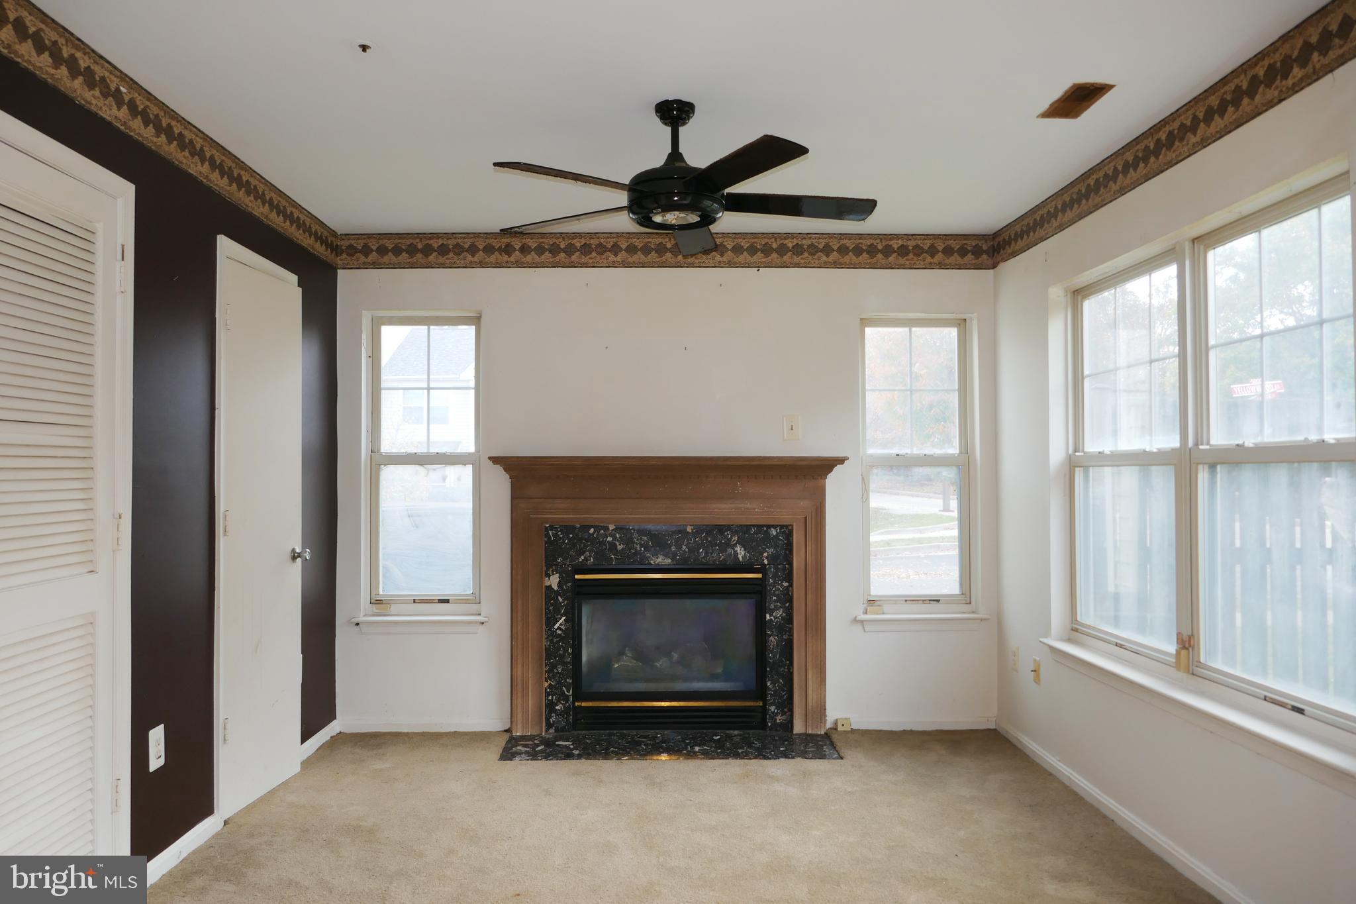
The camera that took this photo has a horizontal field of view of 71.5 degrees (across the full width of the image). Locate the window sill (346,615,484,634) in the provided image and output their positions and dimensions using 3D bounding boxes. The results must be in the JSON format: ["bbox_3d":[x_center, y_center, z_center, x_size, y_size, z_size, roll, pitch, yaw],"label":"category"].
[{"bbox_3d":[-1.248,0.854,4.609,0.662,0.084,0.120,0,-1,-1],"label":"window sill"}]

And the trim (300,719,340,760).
[{"bbox_3d":[-1.649,1.320,4.313,0.016,0.072,0.515,0,-1,-1],"label":"trim"}]

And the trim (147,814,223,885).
[{"bbox_3d":[-1.626,1.301,3.101,0.016,0.067,0.520,0,-1,-1],"label":"trim"}]

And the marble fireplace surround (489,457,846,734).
[{"bbox_3d":[-0.042,0.692,4.525,1.697,1.325,0.190,0,-1,-1],"label":"marble fireplace surround"}]

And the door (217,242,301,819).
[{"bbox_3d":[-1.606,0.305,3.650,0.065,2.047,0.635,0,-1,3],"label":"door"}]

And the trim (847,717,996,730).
[{"bbox_3d":[1.183,1.331,4.624,0.765,0.065,0.016,0,-1,-1],"label":"trim"}]

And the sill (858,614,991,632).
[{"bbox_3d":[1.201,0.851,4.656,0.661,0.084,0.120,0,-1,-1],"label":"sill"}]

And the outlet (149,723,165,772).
[{"bbox_3d":[-1.626,0.929,2.951,0.010,0.127,0.091,0,-1,-1],"label":"outlet"}]

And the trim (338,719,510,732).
[{"bbox_3d":[-1.230,1.330,4.577,0.842,0.065,0.016,0,-1,-1],"label":"trim"}]

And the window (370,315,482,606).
[{"bbox_3d":[-1.255,0.052,4.703,0.577,1.468,0.090,0,-1,-1],"label":"window"}]

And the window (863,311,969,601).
[{"bbox_3d":[1.193,0.049,4.751,0.574,1.455,0.090,0,-1,-1],"label":"window"}]

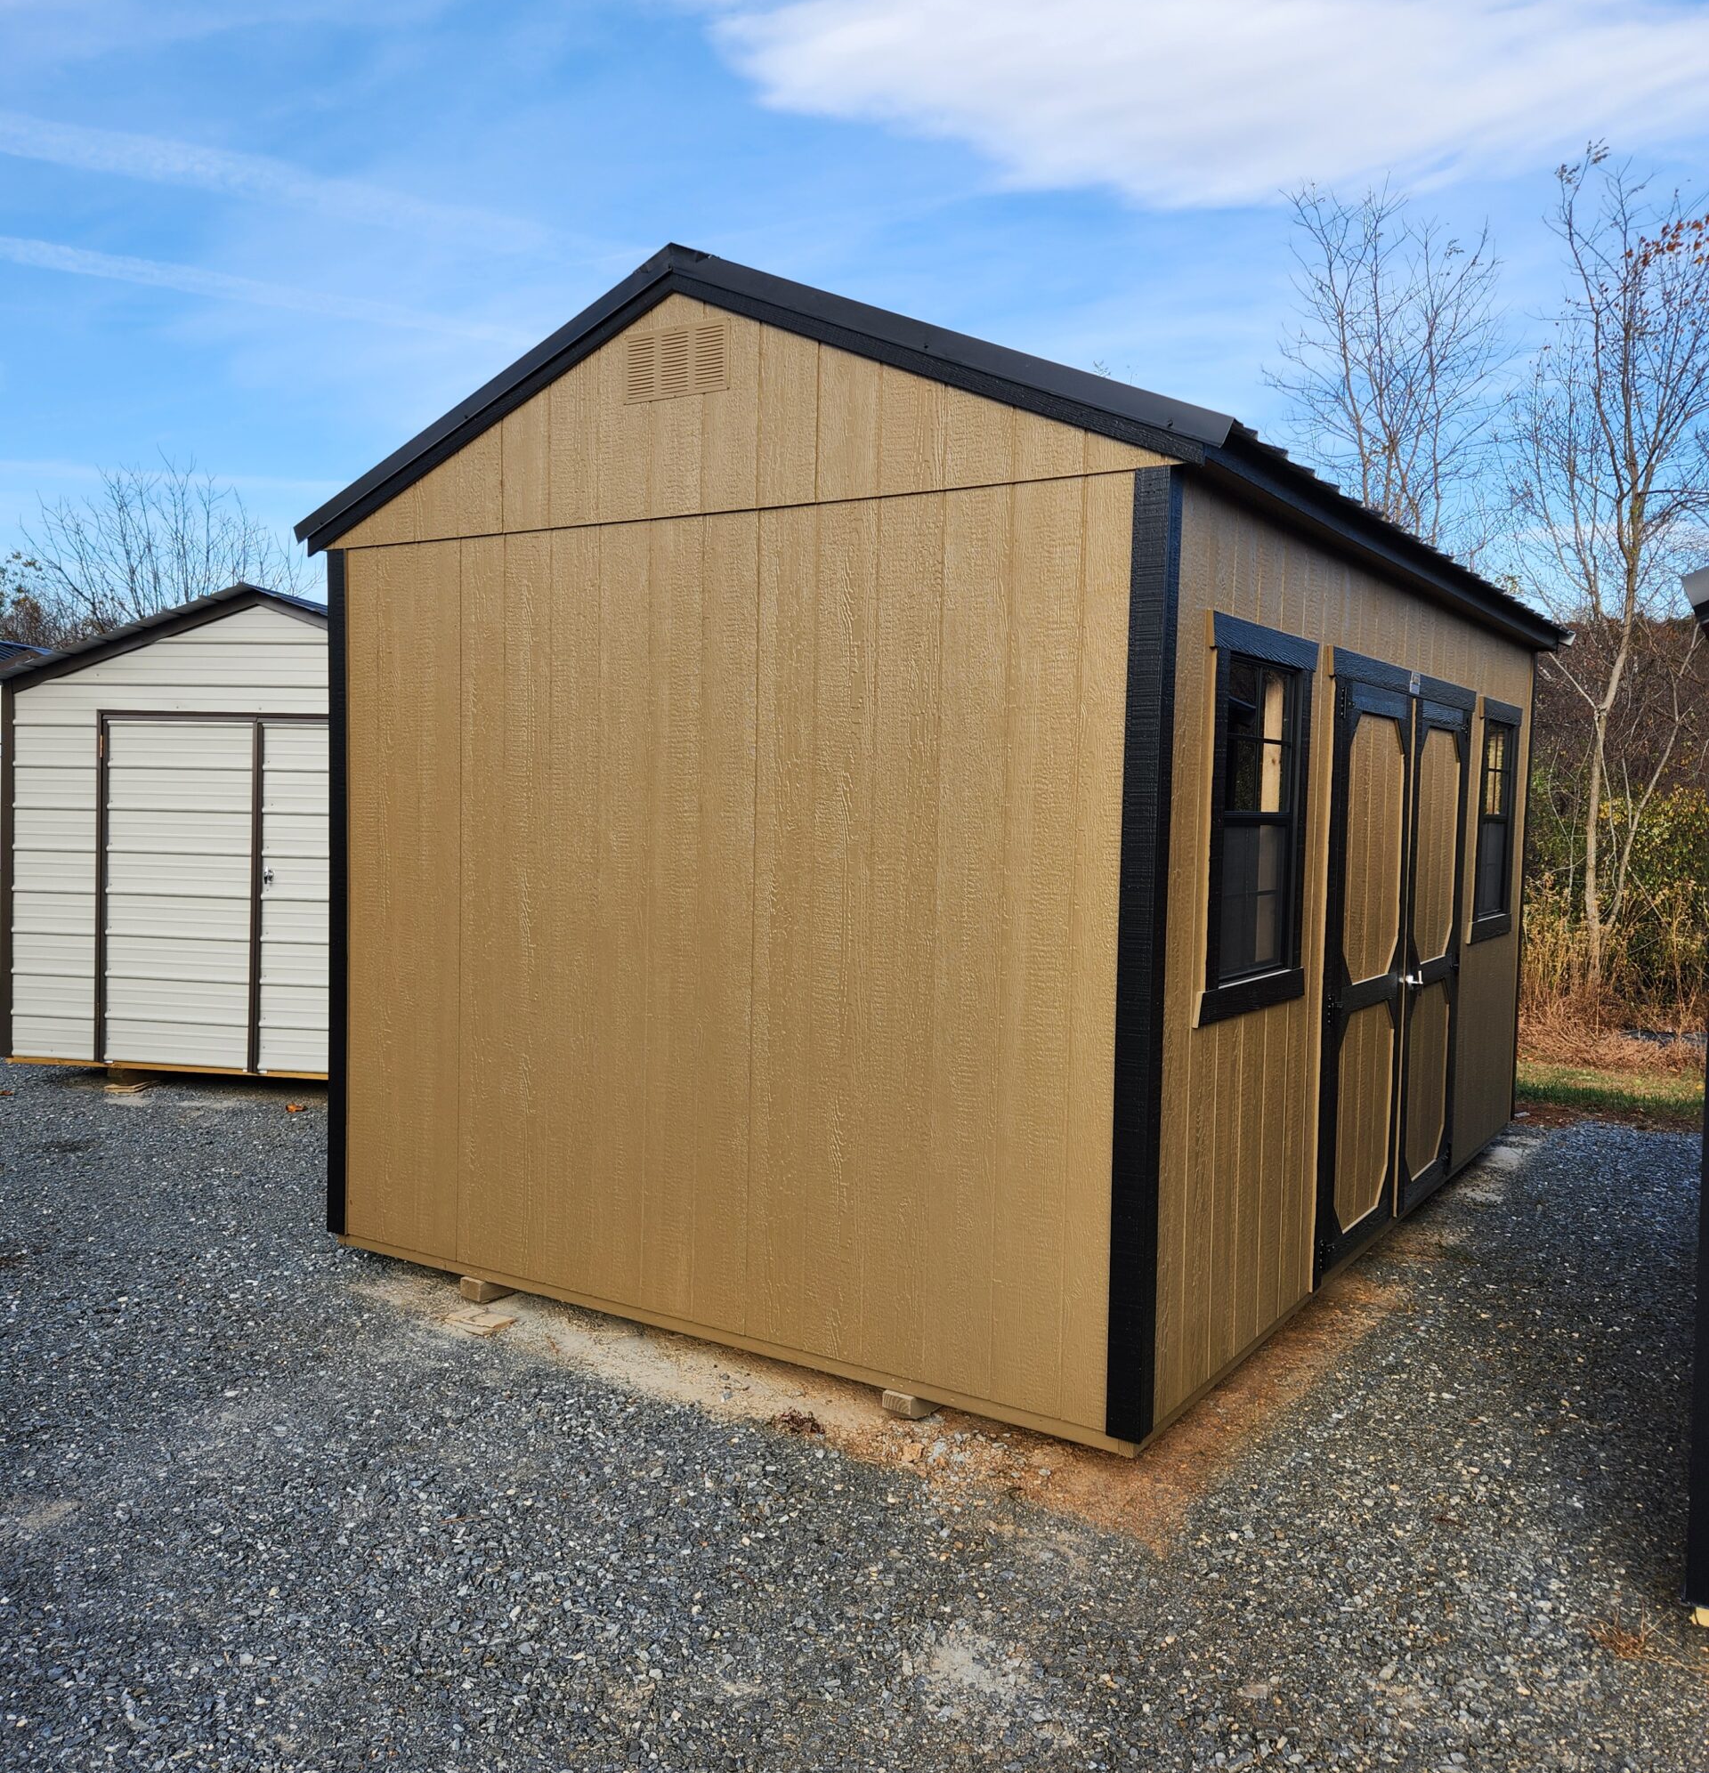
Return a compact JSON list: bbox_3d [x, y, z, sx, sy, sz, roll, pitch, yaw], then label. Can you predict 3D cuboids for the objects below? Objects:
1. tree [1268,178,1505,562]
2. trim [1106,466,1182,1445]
[{"bbox_3d":[5.344,-3.125,15.718,2.600,8.180,2.500,3,4,33],"label":"tree"},{"bbox_3d":[0.714,0.182,3.718,0.090,2.382,0.087,3,4,33],"label":"trim"}]

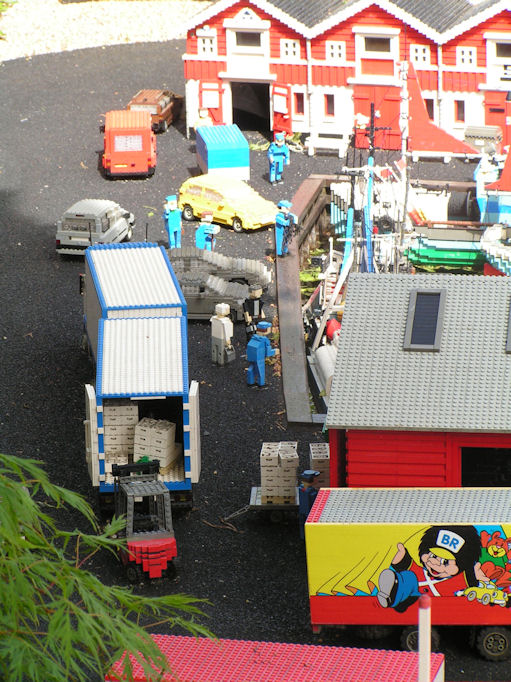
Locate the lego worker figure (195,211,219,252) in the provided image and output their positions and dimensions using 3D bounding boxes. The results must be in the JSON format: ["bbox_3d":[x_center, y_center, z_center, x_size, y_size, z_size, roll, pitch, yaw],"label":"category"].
[{"bbox_3d":[-0.084,-0.180,5.772,0.033,0.094,0.031,11,23,33],"label":"lego worker figure"}]

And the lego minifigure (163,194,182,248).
[{"bbox_3d":[-0.145,-0.212,5.871,0.031,0.095,0.022,-11,21,-25],"label":"lego minifigure"}]

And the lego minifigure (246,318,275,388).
[{"bbox_3d":[0.010,0.019,5.174,0.037,0.099,0.035,-18,25,-39],"label":"lego minifigure"}]

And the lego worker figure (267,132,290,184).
[{"bbox_3d":[0.045,-0.345,6.239,0.039,0.097,0.026,-6,19,-11],"label":"lego worker figure"}]

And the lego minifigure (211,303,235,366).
[{"bbox_3d":[-0.052,-0.012,5.272,0.034,0.098,0.024,13,24,37],"label":"lego minifigure"}]

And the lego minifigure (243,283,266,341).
[{"bbox_3d":[0.000,-0.041,5.351,0.036,0.098,0.026,-12,21,-26],"label":"lego minifigure"}]

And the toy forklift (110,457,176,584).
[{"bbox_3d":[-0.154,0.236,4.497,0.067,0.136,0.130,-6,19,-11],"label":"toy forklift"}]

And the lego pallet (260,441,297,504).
[{"bbox_3d":[0.032,0.182,4.551,0.050,0.067,0.058,0,19,5],"label":"lego pallet"}]

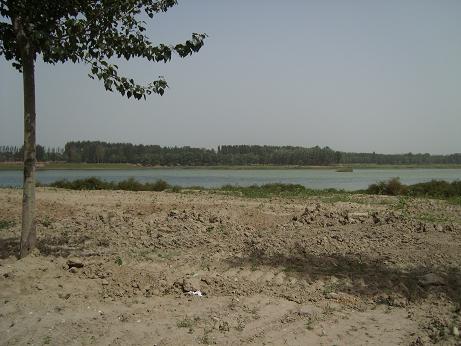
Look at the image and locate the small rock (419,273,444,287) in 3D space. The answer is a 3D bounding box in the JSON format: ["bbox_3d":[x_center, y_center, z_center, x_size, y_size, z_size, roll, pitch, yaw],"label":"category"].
[{"bbox_3d":[2.689,1.425,6.237,0.341,0.136,0.245,0,1,0],"label":"small rock"}]

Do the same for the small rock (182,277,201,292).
[{"bbox_3d":[-0.495,1.415,5.918,0.224,0.164,0.179,0,1,0],"label":"small rock"}]

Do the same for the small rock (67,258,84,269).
[{"bbox_3d":[-2.417,1.411,7.269,0.275,0.122,0.193,0,1,0],"label":"small rock"}]

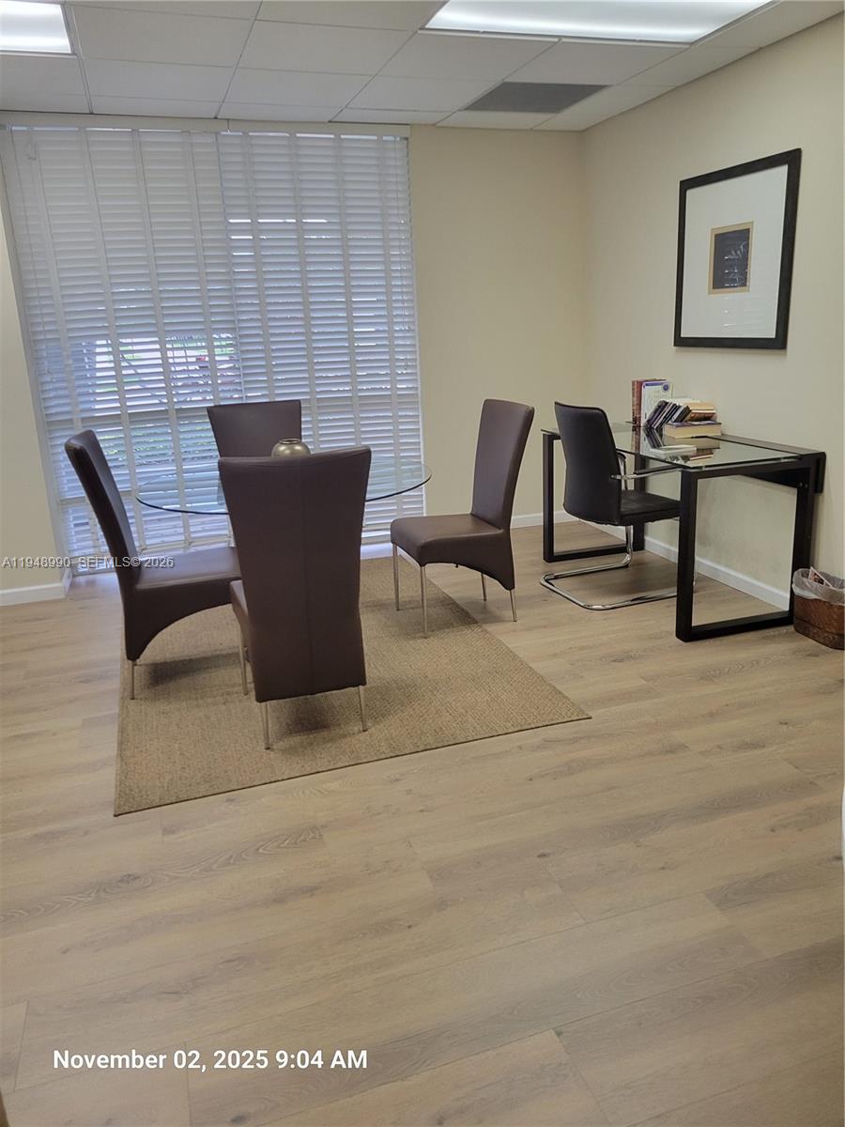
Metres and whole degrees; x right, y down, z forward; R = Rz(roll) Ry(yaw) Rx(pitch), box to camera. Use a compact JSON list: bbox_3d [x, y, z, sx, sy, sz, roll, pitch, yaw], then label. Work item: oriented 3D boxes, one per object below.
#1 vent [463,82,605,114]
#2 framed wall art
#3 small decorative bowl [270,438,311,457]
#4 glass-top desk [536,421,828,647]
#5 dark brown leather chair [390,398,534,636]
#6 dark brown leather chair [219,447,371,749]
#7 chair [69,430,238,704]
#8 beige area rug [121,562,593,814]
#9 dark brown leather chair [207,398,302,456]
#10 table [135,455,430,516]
[{"bbox_3d":[0.573,-2.402,4.354,0.586,0.025,0.586,-7,17,-17],"label":"vent"},{"bbox_3d":[1.449,-1.428,3.975,0.030,0.804,0.842,-7,17,-17],"label":"framed wall art"},{"bbox_3d":[-0.544,-0.429,3.543,0.167,0.162,0.167,-2,16,1],"label":"small decorative bowl"},{"bbox_3d":[1.194,-0.240,4.234,0.667,0.747,1.424,-7,17,-17],"label":"glass-top desk"},{"bbox_3d":[0.172,-0.229,3.901,0.566,0.986,0.455,-7,17,-17],"label":"dark brown leather chair"},{"bbox_3d":[-0.440,0.075,2.923,0.455,0.986,0.576,-7,17,-17],"label":"dark brown leather chair"},{"bbox_3d":[-1.014,-0.020,3.335,0.566,0.986,0.455,-7,17,-17],"label":"chair"},{"bbox_3d":[-0.509,0.342,3.771,1.576,0.012,2.323,-7,17,-17],"label":"beige area rug"},{"bbox_3d":[-0.740,-0.264,4.149,0.455,0.986,0.566,-7,17,-17],"label":"dark brown leather chair"},{"bbox_3d":[-0.554,0.001,3.668,1.227,0.727,1.227,-7,17,-17],"label":"table"}]

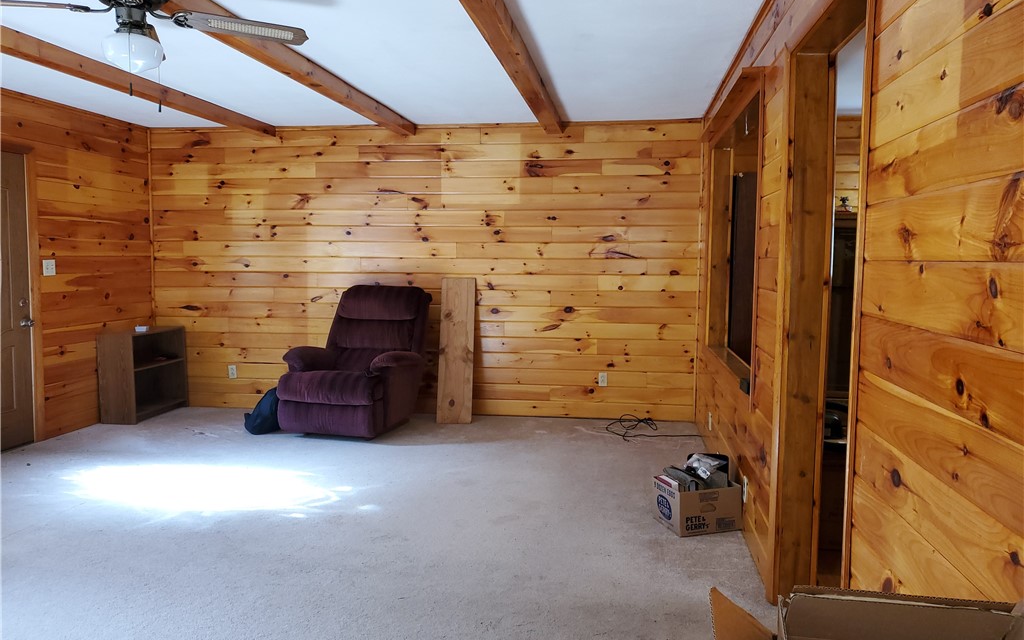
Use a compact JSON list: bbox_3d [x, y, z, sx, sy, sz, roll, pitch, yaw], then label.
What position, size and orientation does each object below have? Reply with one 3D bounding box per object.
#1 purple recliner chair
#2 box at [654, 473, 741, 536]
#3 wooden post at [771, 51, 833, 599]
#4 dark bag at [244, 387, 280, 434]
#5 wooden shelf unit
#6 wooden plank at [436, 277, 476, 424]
[{"bbox_3d":[-1.239,0.299,6.143,0.865,1.083,0.936,2,5,21],"label":"purple recliner chair"},{"bbox_3d":[0.948,0.927,3.929,0.344,0.227,0.310,-1,5,-18],"label":"box"},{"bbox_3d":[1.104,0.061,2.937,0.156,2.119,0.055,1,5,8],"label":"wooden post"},{"bbox_3d":[-1.890,0.685,5.987,0.302,0.332,0.362,2,5,21],"label":"dark bag"},{"bbox_3d":[-3.078,0.449,6.453,0.307,0.710,0.719,1,5,8],"label":"wooden shelf unit"},{"bbox_3d":[-0.453,0.249,6.348,0.283,1.214,0.026,0,-11,6],"label":"wooden plank"}]

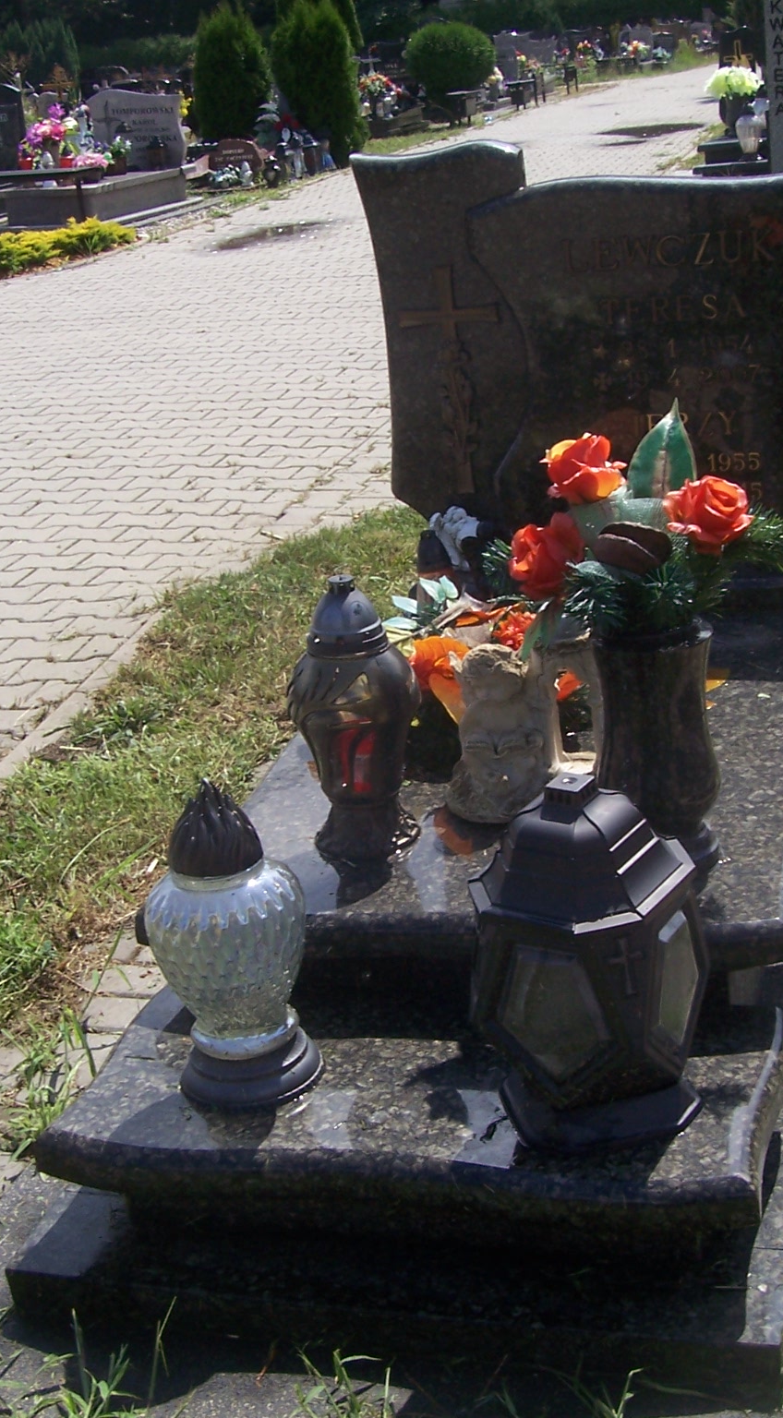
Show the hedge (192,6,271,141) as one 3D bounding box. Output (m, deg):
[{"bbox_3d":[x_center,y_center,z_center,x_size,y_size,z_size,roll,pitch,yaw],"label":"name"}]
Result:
[{"bbox_3d":[-1.616,-6.382,18.900,0.820,1.470,0.820,0,22,18],"label":"hedge"}]

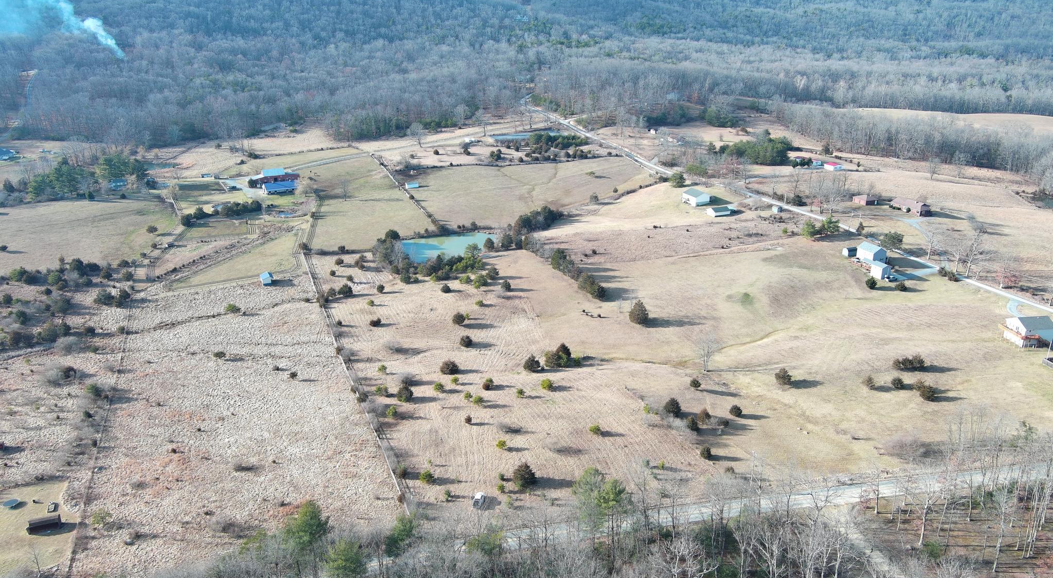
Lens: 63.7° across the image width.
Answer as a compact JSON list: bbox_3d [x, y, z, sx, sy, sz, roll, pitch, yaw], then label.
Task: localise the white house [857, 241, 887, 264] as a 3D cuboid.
[{"bbox_3d":[163.690,-17.080,401.920,7.320,7.870,12.010,-5,19,-16],"label":"white house"}]

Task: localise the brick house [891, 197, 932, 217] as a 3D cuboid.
[{"bbox_3d":[213.730,-46.070,471.260,9.860,6.600,17.840,-14,24,-33],"label":"brick house"}]

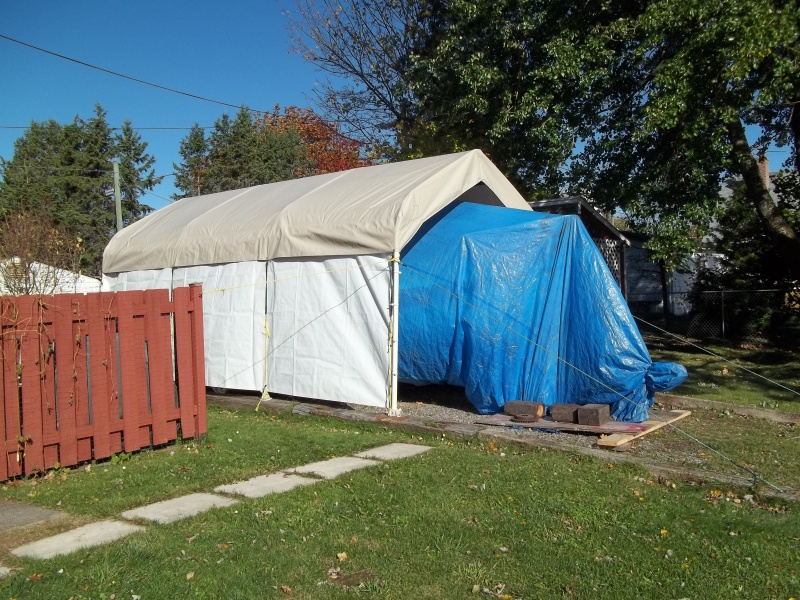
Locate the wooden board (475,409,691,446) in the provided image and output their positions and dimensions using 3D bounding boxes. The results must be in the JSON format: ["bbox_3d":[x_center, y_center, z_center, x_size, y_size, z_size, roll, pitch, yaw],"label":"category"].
[{"bbox_3d":[1.732,1.161,7.094,1.508,0.090,1.828,-1,0,36],"label":"wooden board"}]

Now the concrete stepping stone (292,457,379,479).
[{"bbox_3d":[-0.515,1.332,5.790,0.410,0.050,0.600,-1,0,34],"label":"concrete stepping stone"}]

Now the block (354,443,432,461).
[{"bbox_3d":[-0.069,1.330,6.375,0.400,0.050,0.600,-1,0,36],"label":"block"}]

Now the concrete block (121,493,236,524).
[{"bbox_3d":[-1.373,1.336,4.666,0.400,0.050,0.600,-1,0,33],"label":"concrete block"}]

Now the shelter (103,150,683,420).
[{"bbox_3d":[-0.553,-0.286,10.014,8.400,2.950,3.050,-1,0,41],"label":"shelter"}]

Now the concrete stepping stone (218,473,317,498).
[{"bbox_3d":[-0.935,1.334,5.232,0.400,0.050,0.600,-1,0,37],"label":"concrete stepping stone"}]

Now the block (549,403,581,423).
[{"bbox_3d":[1.584,1.077,7.024,0.210,0.150,0.260,-1,0,28],"label":"block"}]

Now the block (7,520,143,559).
[{"bbox_3d":[-1.751,1.338,4.058,0.380,0.050,0.600,-1,0,32],"label":"block"}]

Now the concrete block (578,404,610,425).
[{"bbox_3d":[1.807,1.069,6.896,0.200,0.150,0.280,-1,0,32],"label":"concrete block"}]

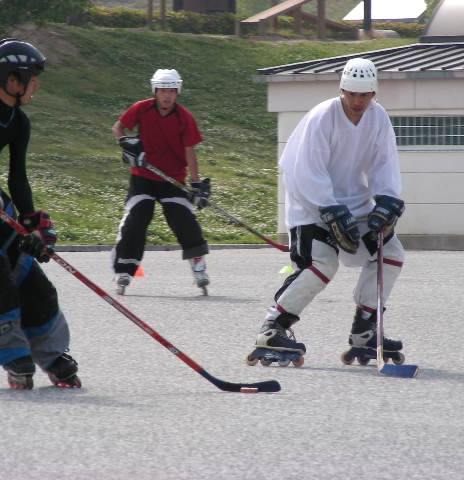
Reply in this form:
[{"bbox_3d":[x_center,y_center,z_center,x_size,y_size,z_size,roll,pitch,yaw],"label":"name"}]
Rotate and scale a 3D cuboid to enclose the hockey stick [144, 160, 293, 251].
[{"bbox_3d":[-0.097,-0.273,36.325,1.581,0.176,0.060,33,41,22],"label":"hockey stick"}]

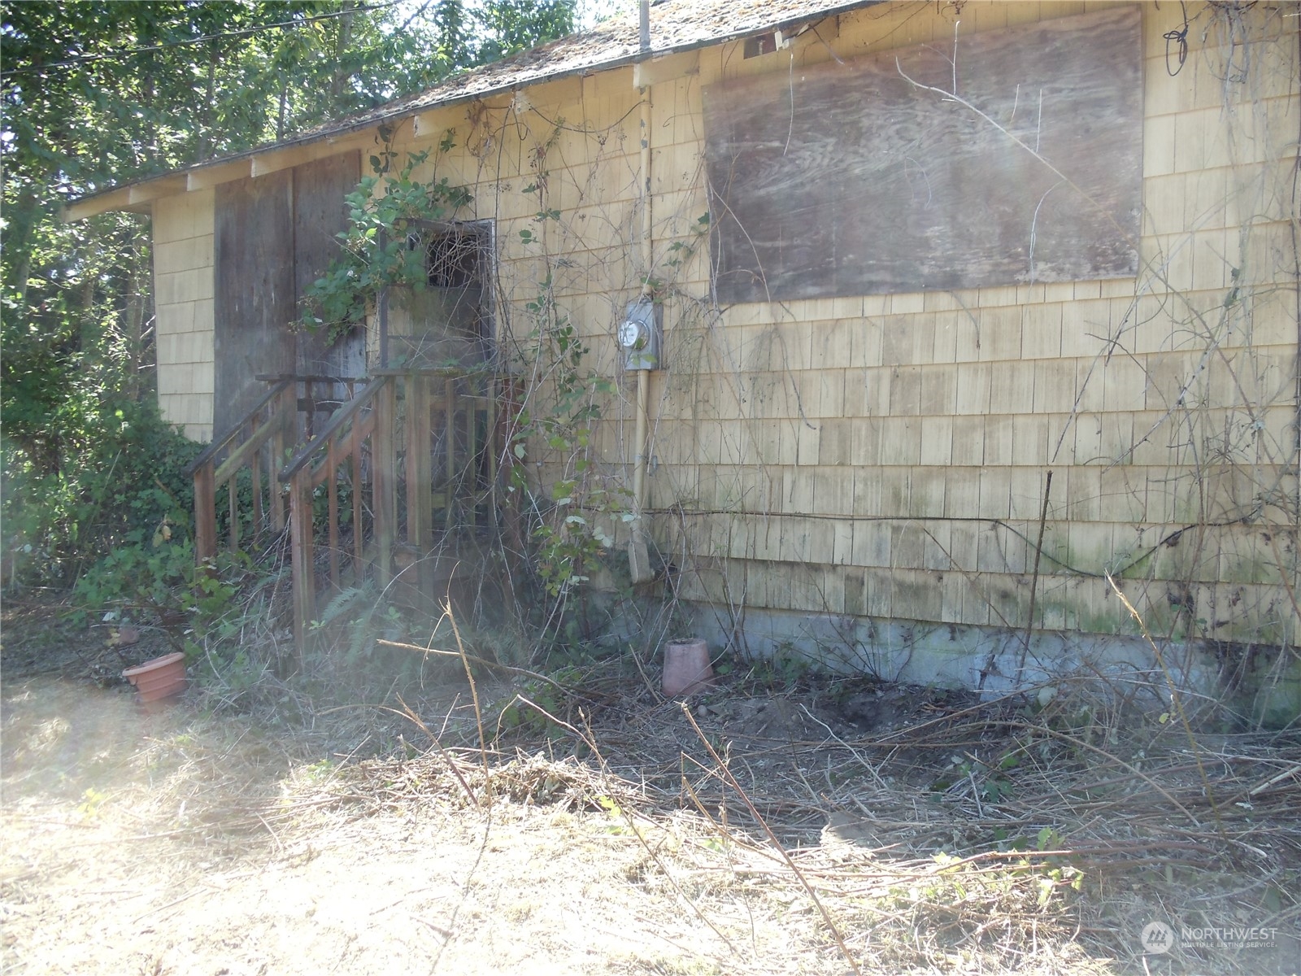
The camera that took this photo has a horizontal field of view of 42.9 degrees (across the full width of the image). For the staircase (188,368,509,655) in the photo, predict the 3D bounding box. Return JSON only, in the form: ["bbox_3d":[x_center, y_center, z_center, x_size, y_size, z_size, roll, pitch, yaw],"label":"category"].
[{"bbox_3d":[-1.888,0.128,10.519,1.184,1.724,1.816,1,2,44],"label":"staircase"}]

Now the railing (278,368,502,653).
[{"bbox_3d":[-1.504,0.134,10.152,0.130,1.724,1.816,1,2,44],"label":"railing"}]

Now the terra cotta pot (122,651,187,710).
[{"bbox_3d":[-2.514,1.009,8.465,0.333,0.240,0.333,-11,2,0],"label":"terra cotta pot"}]

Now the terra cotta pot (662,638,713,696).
[{"bbox_3d":[0.196,0.965,8.899,0.276,0.263,0.276,-2,0,0],"label":"terra cotta pot"}]

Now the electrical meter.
[{"bbox_3d":[-0.073,-0.919,9.875,0.215,0.430,0.200,1,2,44],"label":"electrical meter"}]

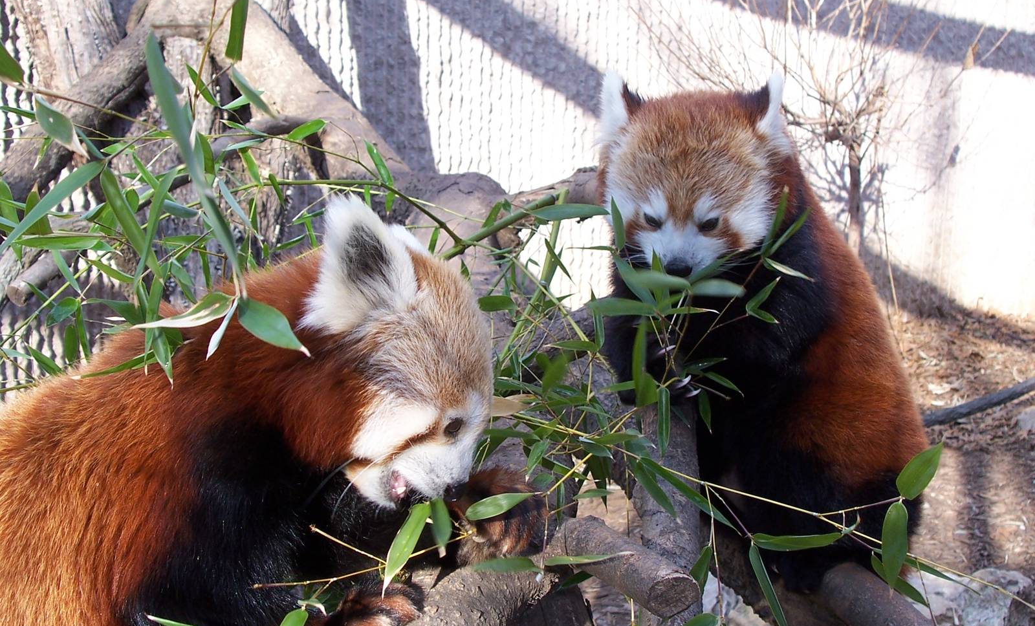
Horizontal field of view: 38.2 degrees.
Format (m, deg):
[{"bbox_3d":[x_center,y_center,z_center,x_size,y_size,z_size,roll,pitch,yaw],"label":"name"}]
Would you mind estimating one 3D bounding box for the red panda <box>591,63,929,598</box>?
[{"bbox_3d":[0.237,0.008,1.450,0.230,0.480,0.310,10,14,38],"label":"red panda"}]

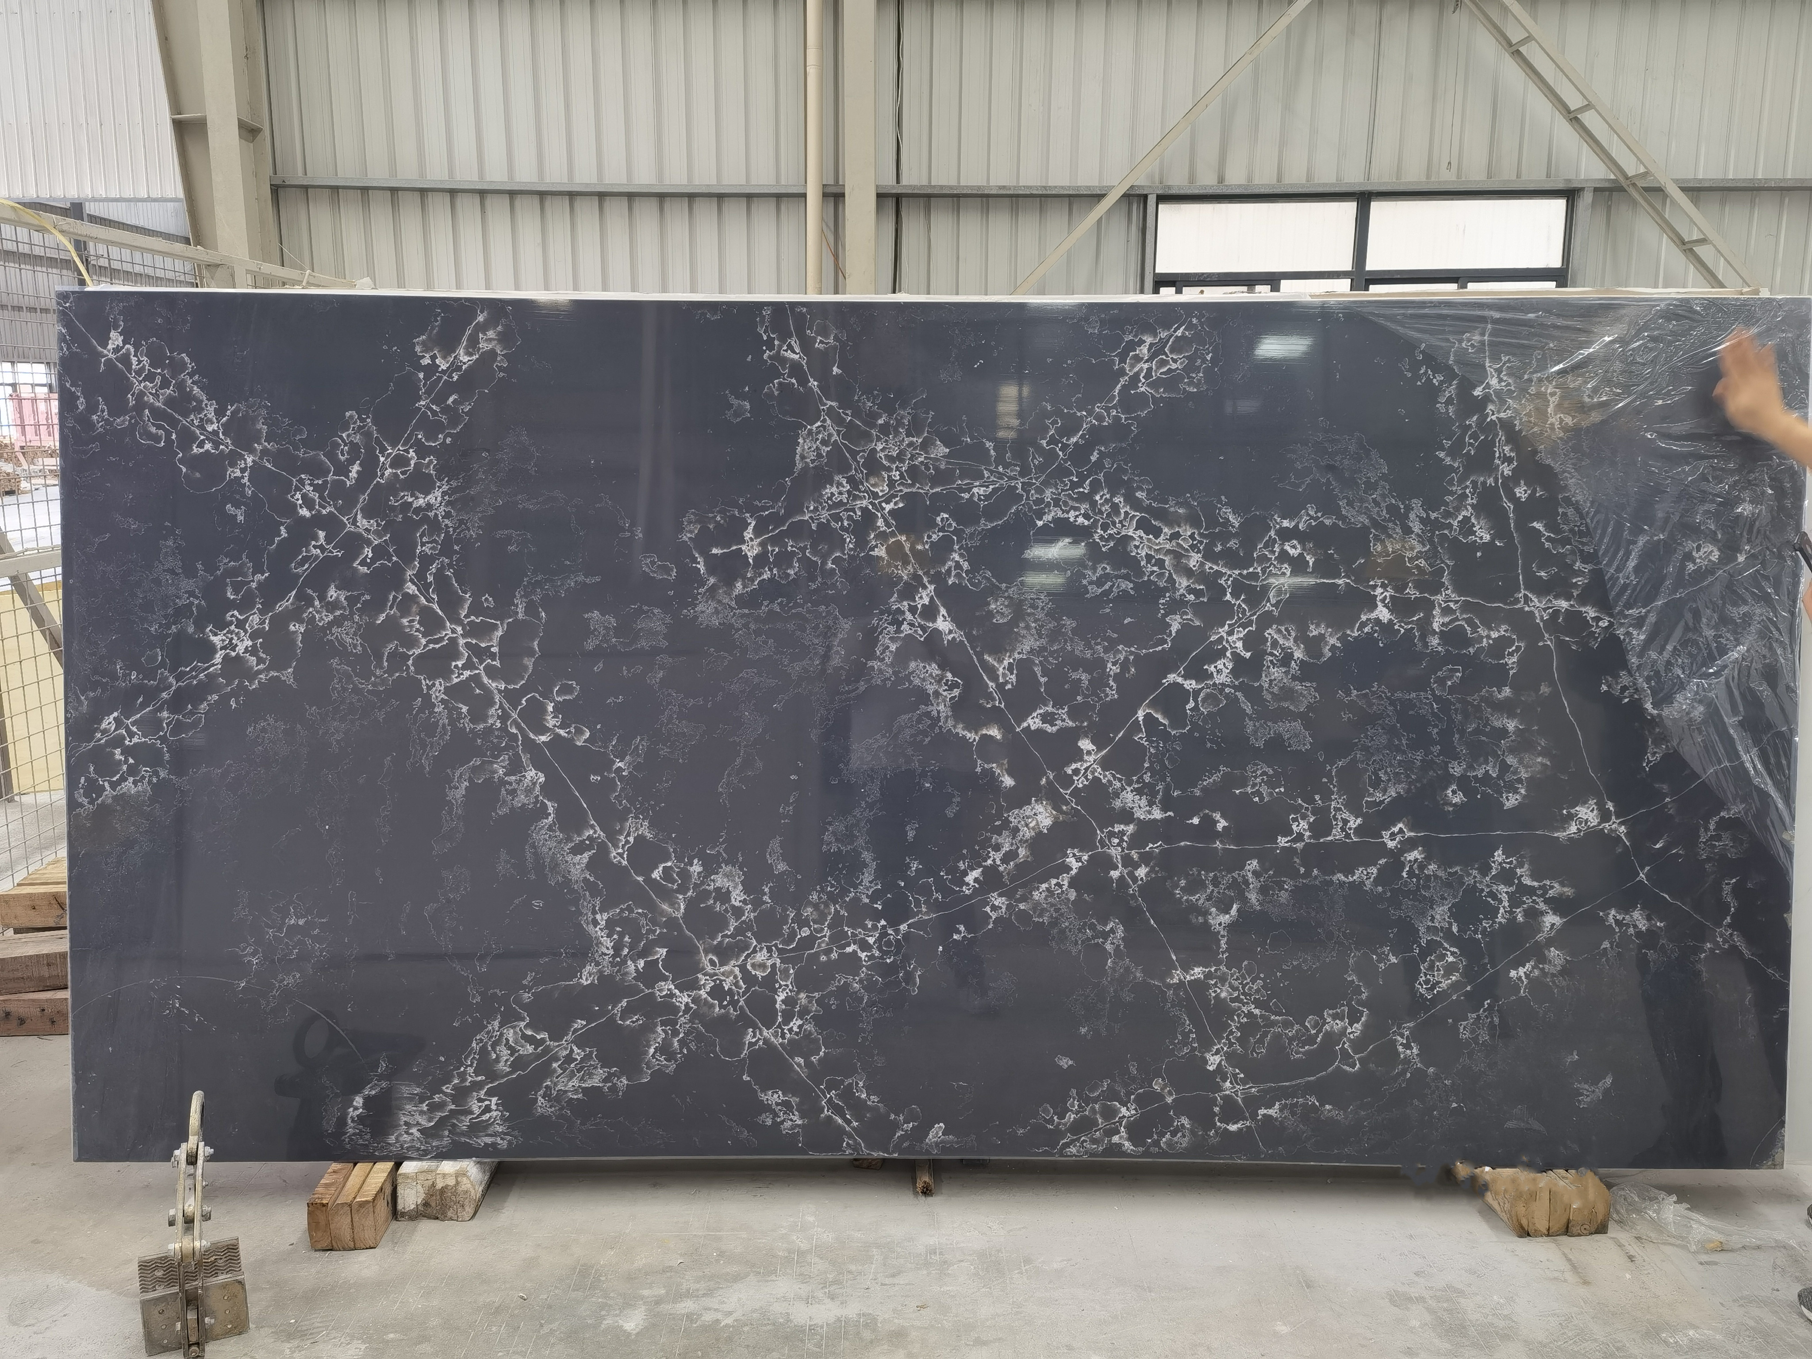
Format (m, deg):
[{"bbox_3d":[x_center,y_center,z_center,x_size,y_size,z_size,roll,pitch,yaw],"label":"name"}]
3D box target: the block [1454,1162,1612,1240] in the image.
[{"bbox_3d":[1.203,0.952,2.778,0.172,0.088,0.370,0,9,-3],"label":"block"}]

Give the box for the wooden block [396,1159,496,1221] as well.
[{"bbox_3d":[-0.881,0.933,2.781,0.142,0.095,0.330,0,9,-3],"label":"wooden block"}]

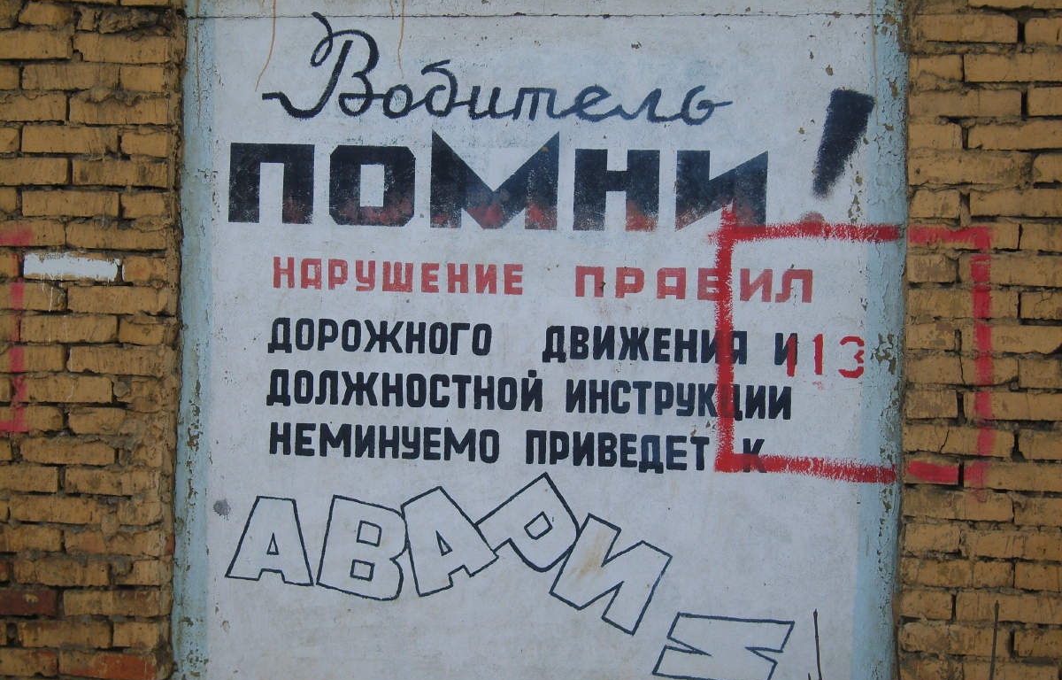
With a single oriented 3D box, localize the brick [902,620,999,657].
[{"bbox_3d":[0.996,0.693,5.203,0.247,0.069,0.120,1,2,10],"label":"brick"}]

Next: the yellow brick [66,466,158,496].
[{"bbox_3d":[-1.027,0.349,5.546,0.250,0.065,0.120,1,1,11],"label":"yellow brick"}]

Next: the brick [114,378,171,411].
[{"bbox_3d":[-0.963,0.134,5.634,0.120,0.065,0.210,1,1,10],"label":"brick"}]

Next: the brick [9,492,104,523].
[{"bbox_3d":[-1.172,0.421,5.577,0.250,0.065,0.120,1,1,11],"label":"brick"}]

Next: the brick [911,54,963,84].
[{"bbox_3d":[0.967,-0.634,5.292,0.121,0.066,0.250,1,0,8],"label":"brick"}]

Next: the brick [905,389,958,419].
[{"bbox_3d":[0.956,0.150,5.292,0.119,0.066,0.250,1,0,8],"label":"brick"}]

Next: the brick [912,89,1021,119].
[{"bbox_3d":[1.028,-0.555,5.231,0.250,0.065,0.120,1,1,10],"label":"brick"}]

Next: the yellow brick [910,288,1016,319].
[{"bbox_3d":[1.012,-0.085,5.180,0.250,0.065,0.120,1,1,9],"label":"yellow brick"}]

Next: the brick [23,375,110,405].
[{"bbox_3d":[-1.157,0.123,5.621,0.250,0.065,0.120,1,1,10],"label":"brick"}]

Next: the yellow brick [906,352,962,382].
[{"bbox_3d":[0.948,0.065,5.192,0.130,0.065,0.120,1,1,9],"label":"yellow brick"}]

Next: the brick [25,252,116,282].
[{"bbox_3d":[-1.135,-0.184,5.557,0.249,0.068,0.120,1,2,10],"label":"brick"}]

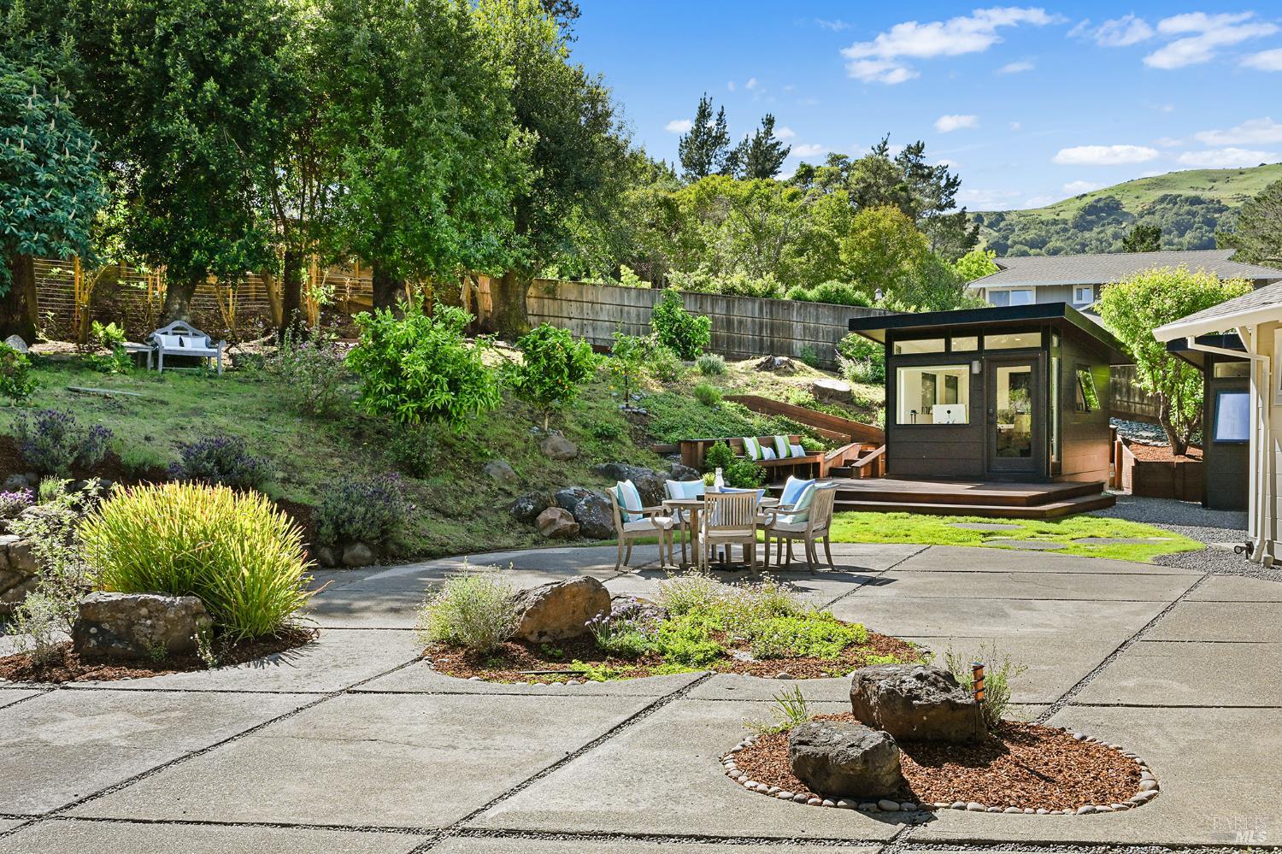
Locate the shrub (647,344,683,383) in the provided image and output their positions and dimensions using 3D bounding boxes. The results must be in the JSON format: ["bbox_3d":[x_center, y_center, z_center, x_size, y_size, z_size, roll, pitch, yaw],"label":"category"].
[{"bbox_3d":[0.496,-1.340,24.000,0.780,0.860,0.780,0,0,1],"label":"shrub"}]

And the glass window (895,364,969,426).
[{"bbox_3d":[5.538,-0.598,21.600,1.470,1.120,0.080,0,0,38],"label":"glass window"}]

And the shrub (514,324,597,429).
[{"bbox_3d":[-1.454,-0.844,19.000,1.420,1.780,1.400,0,0,-4],"label":"shrub"}]

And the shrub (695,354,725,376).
[{"bbox_3d":[1.657,-1.500,27.500,0.730,0.560,0.680,0,0,0],"label":"shrub"}]

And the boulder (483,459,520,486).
[{"bbox_3d":[-2.061,0.672,16.800,0.550,0.420,0.450,0,0,0],"label":"boulder"}]

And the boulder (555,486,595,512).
[{"bbox_3d":[-0.933,1.047,16.200,0.600,0.430,0.500,0,0,0],"label":"boulder"}]

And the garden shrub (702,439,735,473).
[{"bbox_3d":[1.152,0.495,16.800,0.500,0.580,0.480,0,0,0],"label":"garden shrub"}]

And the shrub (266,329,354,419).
[{"bbox_3d":[-5.227,-0.819,17.900,1.370,1.380,1.300,0,0,-16],"label":"shrub"}]

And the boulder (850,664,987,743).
[{"bbox_3d":[1.405,1.397,5.803,0.660,0.300,0.460,0,0,6],"label":"boulder"}]

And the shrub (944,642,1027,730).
[{"bbox_3d":[1.787,1.337,5.900,0.400,0.430,0.360,0,0,0],"label":"shrub"}]

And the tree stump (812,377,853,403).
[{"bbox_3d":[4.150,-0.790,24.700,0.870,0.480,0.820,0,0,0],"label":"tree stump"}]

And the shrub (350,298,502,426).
[{"bbox_3d":[-3.481,-1.001,18.200,2.300,2.050,2.100,0,0,0],"label":"shrub"}]

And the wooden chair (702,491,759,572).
[{"bbox_3d":[0.953,1.098,12.252,0.600,0.890,0.610,0,0,-3],"label":"wooden chair"}]

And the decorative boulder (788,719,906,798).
[{"bbox_3d":[0.885,1.414,4.903,0.490,0.270,0.380,0,0,9],"label":"decorative boulder"}]

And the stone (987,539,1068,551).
[{"bbox_3d":[4.923,1.501,14.500,1.060,0.060,0.820,0,0,0],"label":"stone"}]

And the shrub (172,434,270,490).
[{"bbox_3d":[-5.098,0.437,13.800,1.220,0.680,1.050,0,0,-20],"label":"shrub"}]

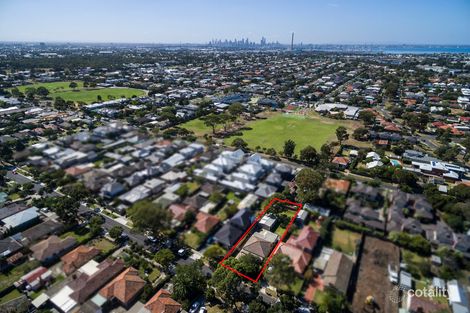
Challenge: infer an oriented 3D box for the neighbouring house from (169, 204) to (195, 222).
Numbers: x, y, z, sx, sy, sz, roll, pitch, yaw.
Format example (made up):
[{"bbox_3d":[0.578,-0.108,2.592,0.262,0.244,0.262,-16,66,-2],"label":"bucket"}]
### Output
[{"bbox_3d":[-27.420,27.270,129.610,12.800,5.500,12.200,13,27,27],"label":"neighbouring house"}]

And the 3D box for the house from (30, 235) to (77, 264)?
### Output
[{"bbox_3d":[-75.340,36.360,108.180,12.300,5.500,12.800,13,27,27],"label":"house"}]

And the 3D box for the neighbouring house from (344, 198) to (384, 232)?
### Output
[{"bbox_3d":[62.860,28.460,128.300,16.000,5.500,17.000,13,27,27],"label":"neighbouring house"}]

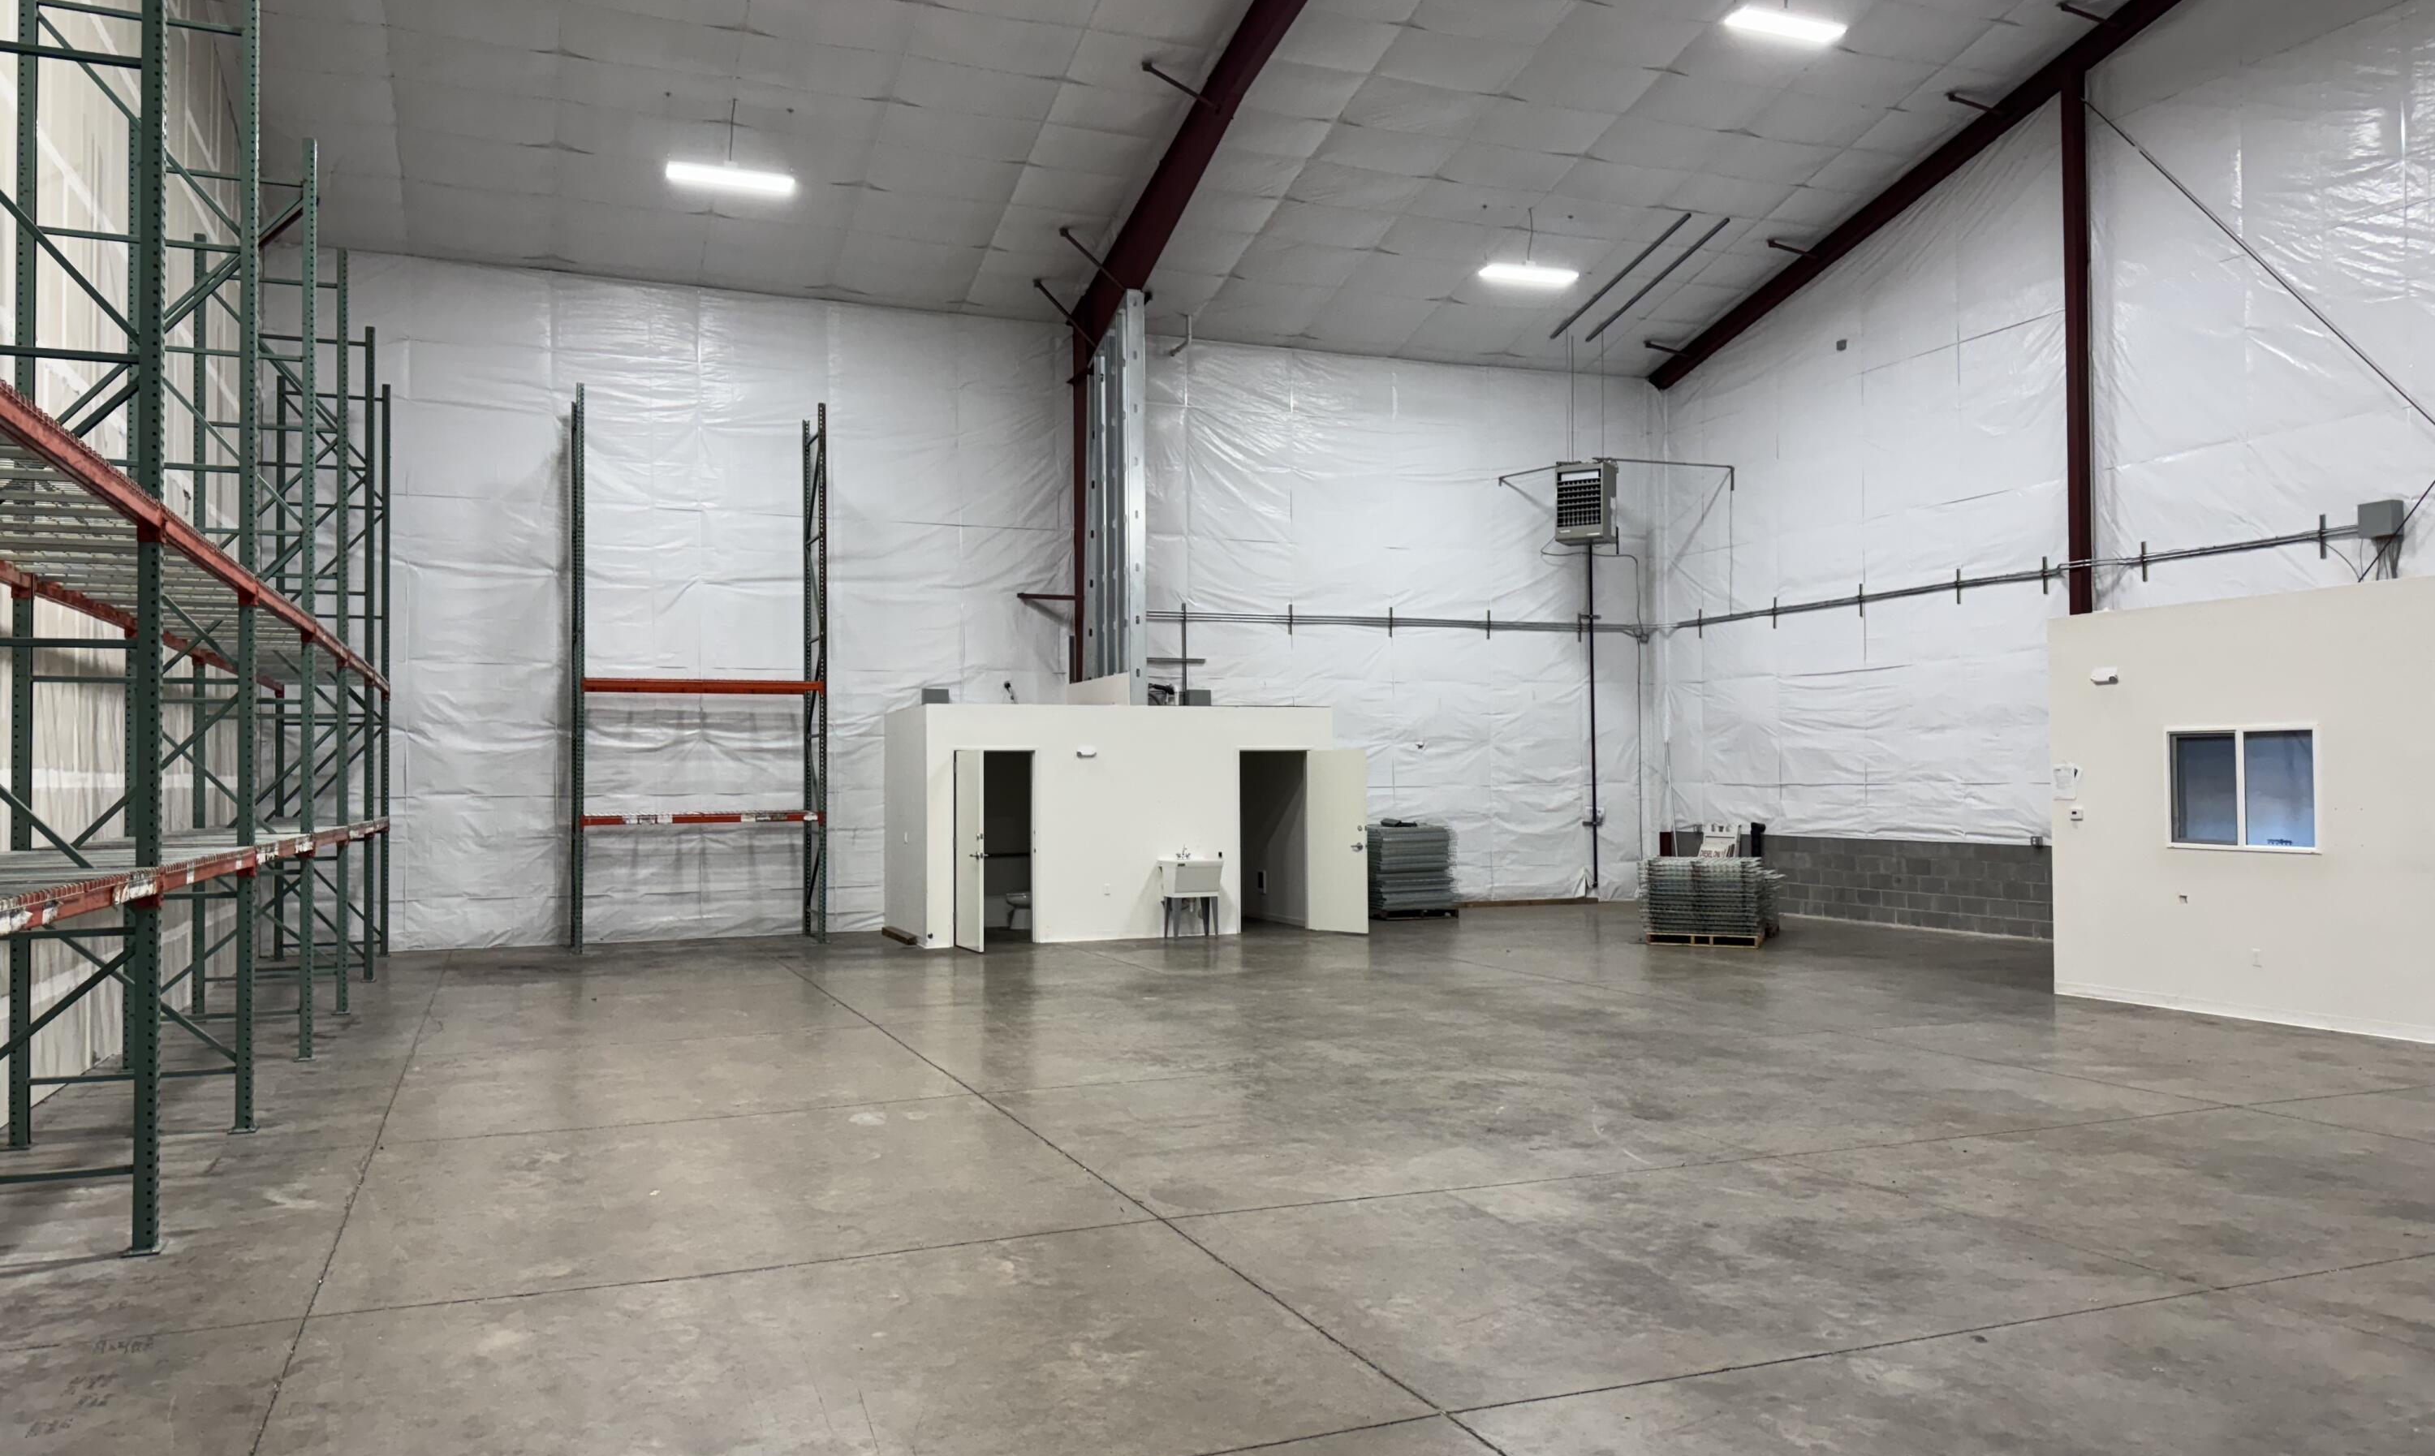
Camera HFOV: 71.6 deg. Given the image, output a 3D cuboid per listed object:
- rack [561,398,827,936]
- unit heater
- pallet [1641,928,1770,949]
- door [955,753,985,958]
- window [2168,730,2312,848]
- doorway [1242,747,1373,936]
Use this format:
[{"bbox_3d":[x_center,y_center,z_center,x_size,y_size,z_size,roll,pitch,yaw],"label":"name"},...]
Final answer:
[{"bbox_3d":[-5.764,-0.616,18.848,2.594,6.032,1.067,0,-2,-22],"label":"rack"},{"bbox_3d":[4.931,-2.979,22.500,0.660,1.000,0.660,-1,-2,25],"label":"unit heater"},{"bbox_3d":[5.333,2.269,18.325,1.150,0.140,1.080,-1,-2,23],"label":"pallet"},{"bbox_3d":[-2.618,1.284,17.900,0.050,2.120,0.905,1,-2,-24],"label":"door"},{"bbox_3d":[7.564,0.446,12.455,0.100,0.915,1.167,0,-2,-22],"label":"window"},{"bbox_3d":[0.975,1.318,19.478,1.285,2.150,0.953,0,-2,-22],"label":"doorway"}]

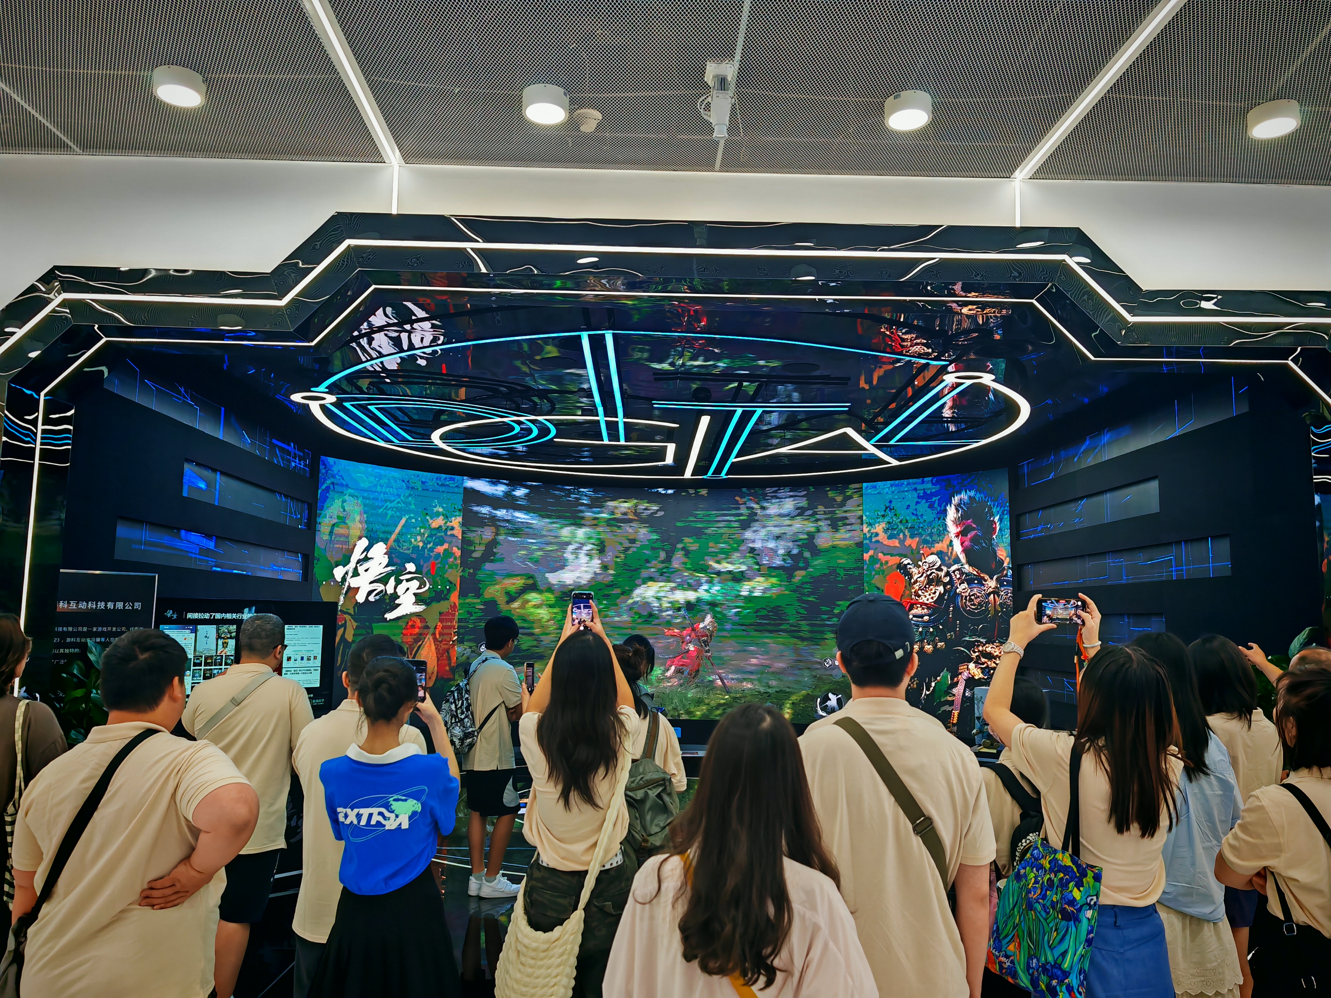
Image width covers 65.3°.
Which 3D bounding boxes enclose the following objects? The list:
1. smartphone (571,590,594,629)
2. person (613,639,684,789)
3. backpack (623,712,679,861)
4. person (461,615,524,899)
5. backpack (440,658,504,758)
[{"bbox_3d":[-0.277,0.386,3.500,0.074,0.153,0.011,0,10,-2],"label":"smartphone"},{"bbox_3d":[-0.158,1.382,4.175,0.480,1.600,0.360,3,-7,-25],"label":"person"},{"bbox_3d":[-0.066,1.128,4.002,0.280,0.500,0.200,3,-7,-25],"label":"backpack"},{"bbox_3d":[-1.079,1.577,6.416,0.370,1.710,0.460,5,-8,-36],"label":"person"},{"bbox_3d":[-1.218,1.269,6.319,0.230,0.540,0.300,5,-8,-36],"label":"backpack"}]

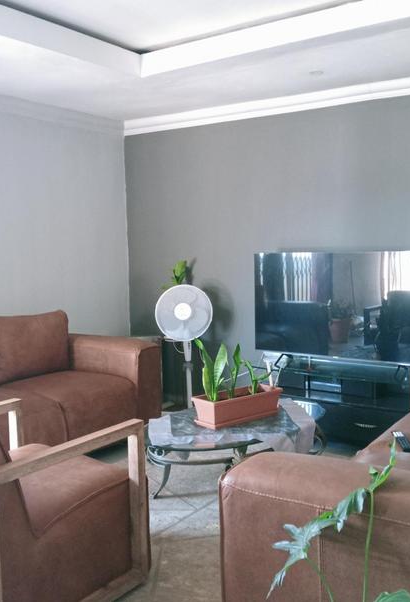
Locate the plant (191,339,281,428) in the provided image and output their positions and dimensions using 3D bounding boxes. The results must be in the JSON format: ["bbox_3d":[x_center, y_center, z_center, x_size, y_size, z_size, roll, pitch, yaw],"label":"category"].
[{"bbox_3d":[0.178,0.431,3.519,0.510,0.427,0.240,-5,6,-39],"label":"plant"}]

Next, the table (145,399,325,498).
[{"bbox_3d":[0.147,0.816,3.523,0.740,0.350,1.140,4,7,41],"label":"table"}]

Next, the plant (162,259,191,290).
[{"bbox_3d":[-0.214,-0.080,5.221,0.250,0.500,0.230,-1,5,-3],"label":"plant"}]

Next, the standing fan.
[{"bbox_3d":[-0.141,0.357,5.148,0.445,0.980,0.400,-1,5,-2],"label":"standing fan"}]

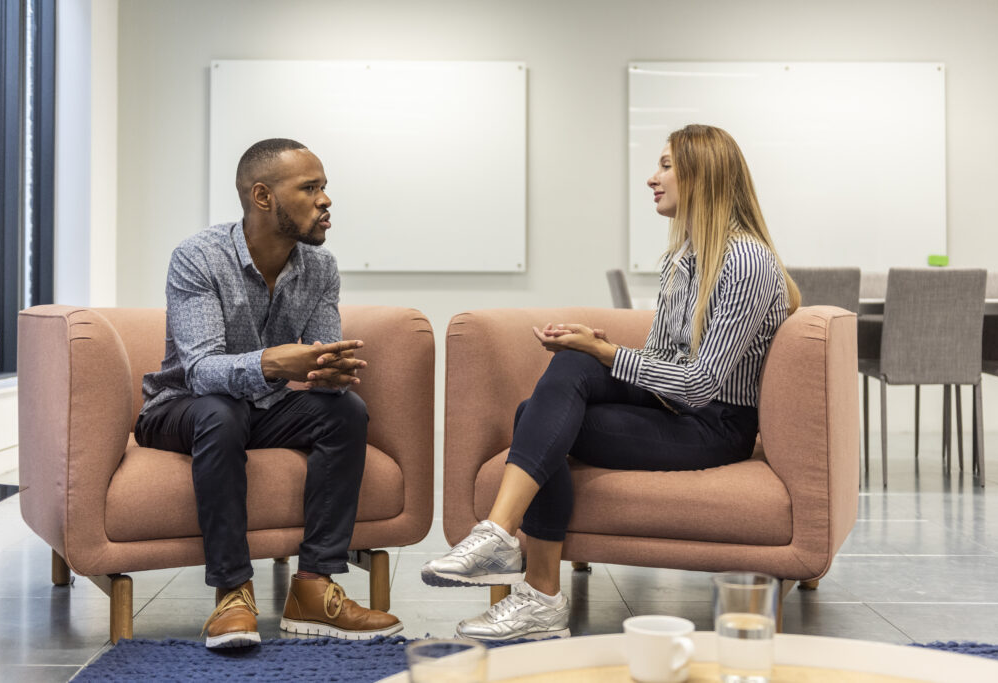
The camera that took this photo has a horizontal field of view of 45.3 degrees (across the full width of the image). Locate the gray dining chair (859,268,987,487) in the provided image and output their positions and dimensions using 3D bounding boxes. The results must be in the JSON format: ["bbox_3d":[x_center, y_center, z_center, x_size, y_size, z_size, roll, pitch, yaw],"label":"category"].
[{"bbox_3d":[1.755,0.147,5.020,0.420,0.880,0.540,0,2,0],"label":"gray dining chair"}]

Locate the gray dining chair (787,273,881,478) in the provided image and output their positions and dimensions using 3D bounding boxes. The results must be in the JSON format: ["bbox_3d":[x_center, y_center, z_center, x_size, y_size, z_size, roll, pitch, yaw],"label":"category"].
[{"bbox_3d":[1.250,0.147,5.020,0.420,0.880,0.540,0,2,0],"label":"gray dining chair"}]

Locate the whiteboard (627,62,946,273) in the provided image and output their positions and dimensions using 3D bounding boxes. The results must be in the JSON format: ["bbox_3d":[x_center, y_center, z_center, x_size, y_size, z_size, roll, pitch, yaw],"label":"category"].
[{"bbox_3d":[1.639,-0.992,6.790,1.800,1.200,0.030,0,2,0],"label":"whiteboard"}]

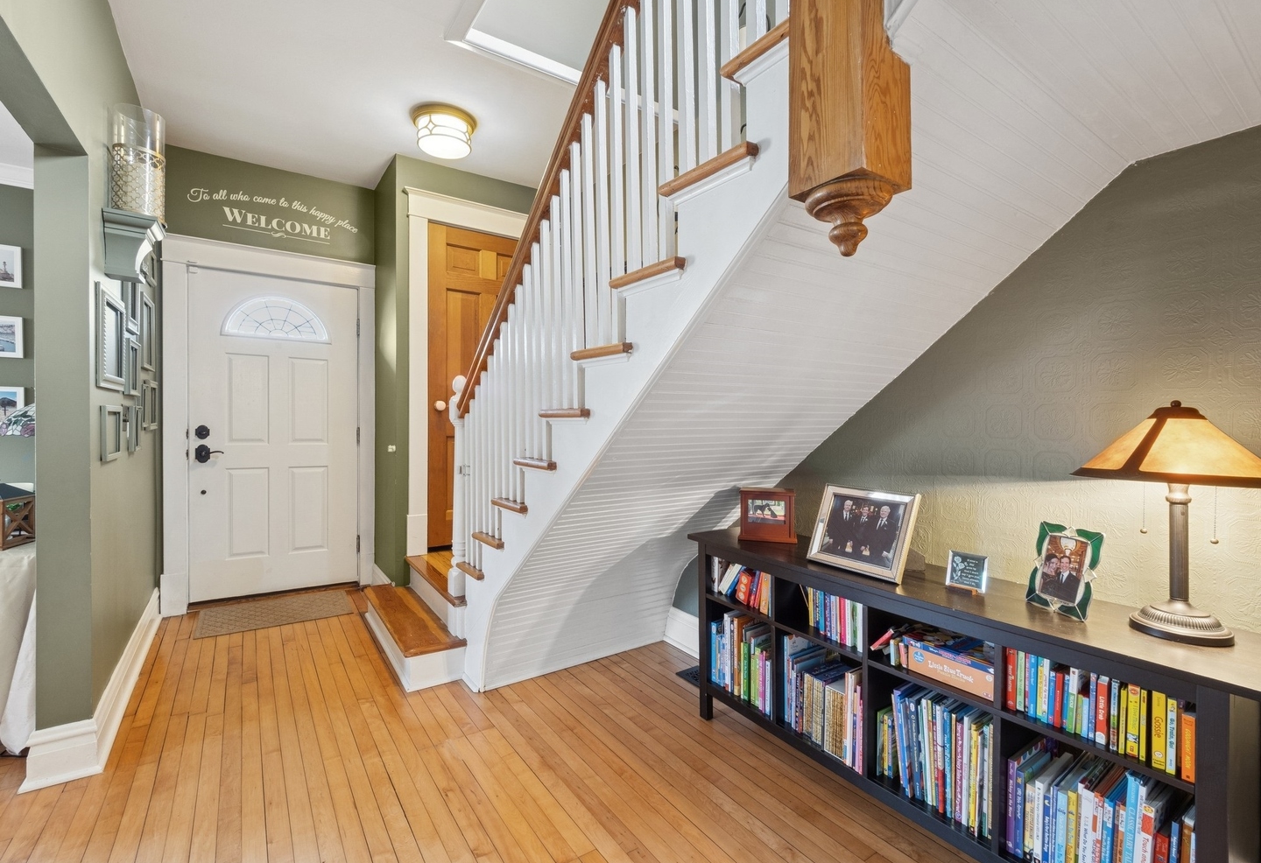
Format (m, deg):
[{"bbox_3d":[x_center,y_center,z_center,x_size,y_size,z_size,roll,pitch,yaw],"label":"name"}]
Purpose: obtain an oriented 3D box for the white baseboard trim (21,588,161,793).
[{"bbox_3d":[-2.240,0.983,2.213,0.181,0.180,1.639,0,1,-37],"label":"white baseboard trim"}]

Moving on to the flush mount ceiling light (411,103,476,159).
[{"bbox_3d":[-1.005,-1.609,2.760,0.338,0.126,0.338,0,0,-32],"label":"flush mount ceiling light"}]

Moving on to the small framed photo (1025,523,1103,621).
[{"bbox_3d":[1.010,0.322,1.182,0.025,0.197,0.135,14,-3,-13],"label":"small framed photo"}]

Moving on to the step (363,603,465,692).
[{"bbox_3d":[-1.129,0.988,2.609,0.260,0.170,1.090,0,0,-35],"label":"step"}]

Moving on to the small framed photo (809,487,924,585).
[{"bbox_3d":[0.697,0.298,1.536,0.030,0.250,0.304,23,-11,-28],"label":"small framed photo"}]

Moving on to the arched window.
[{"bbox_3d":[-2.261,-0.722,3.280,0.580,0.272,0.040,0,0,-32],"label":"arched window"}]

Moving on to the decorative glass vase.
[{"bbox_3d":[-1.826,-0.985,1.900,0.145,0.390,0.145,0,1,-37],"label":"decorative glass vase"}]

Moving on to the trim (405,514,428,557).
[{"bbox_3d":[-1.305,0.626,3.116,0.120,0.255,0.030,0,0,-32],"label":"trim"}]

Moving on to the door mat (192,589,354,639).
[{"bbox_3d":[-2.084,1.063,3.013,0.745,0.012,0.490,0,0,-32],"label":"door mat"}]

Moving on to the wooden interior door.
[{"bbox_3d":[-0.952,-0.287,3.405,0.760,2.030,0.045,0,0,-32],"label":"wooden interior door"}]

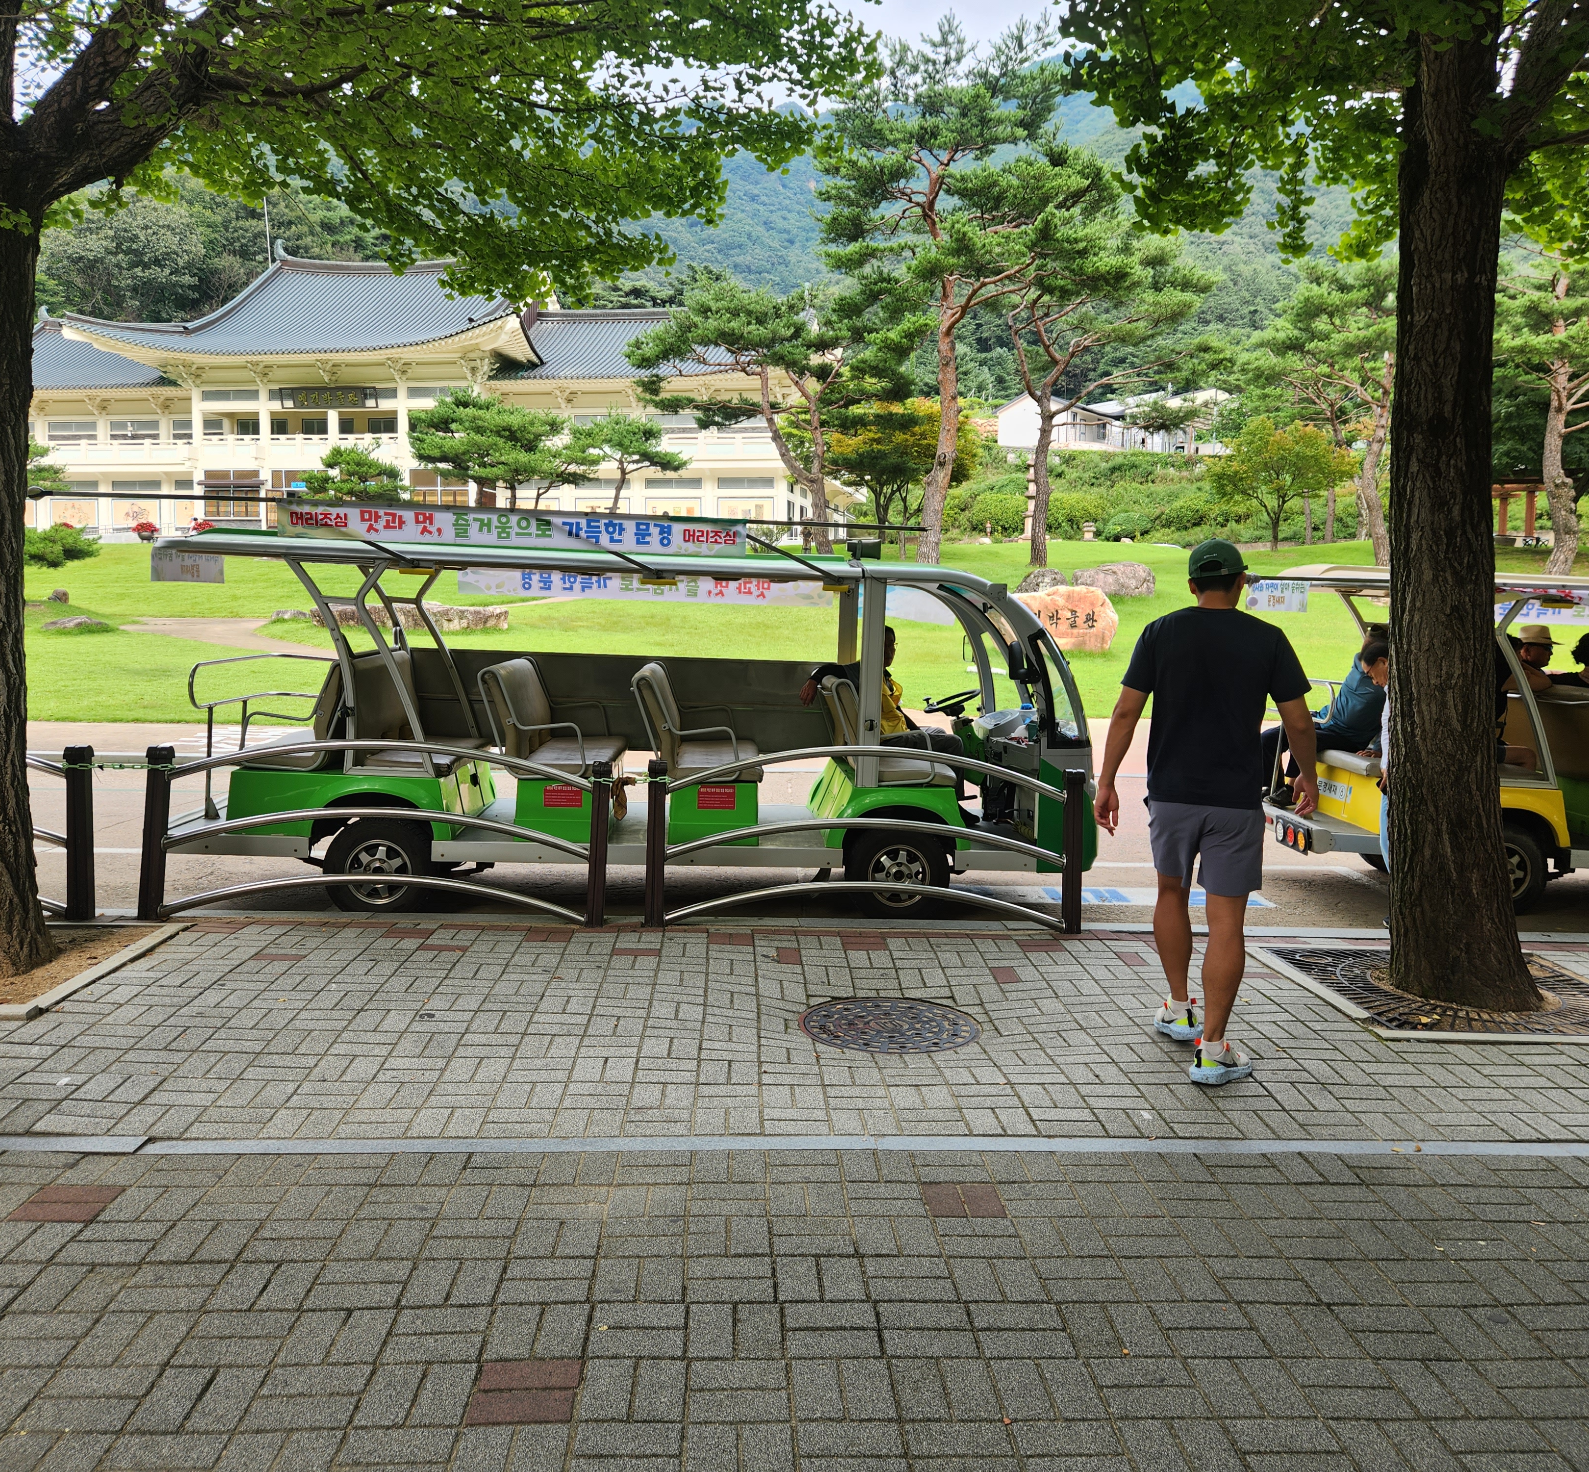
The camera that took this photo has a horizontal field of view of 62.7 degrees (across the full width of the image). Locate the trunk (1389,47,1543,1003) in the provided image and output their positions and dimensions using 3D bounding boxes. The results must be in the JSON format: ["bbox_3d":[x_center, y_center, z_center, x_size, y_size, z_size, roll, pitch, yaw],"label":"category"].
[{"bbox_3d":[2.630,-0.770,5.200,0.580,3.750,0.560,-2,5,6],"label":"trunk"}]

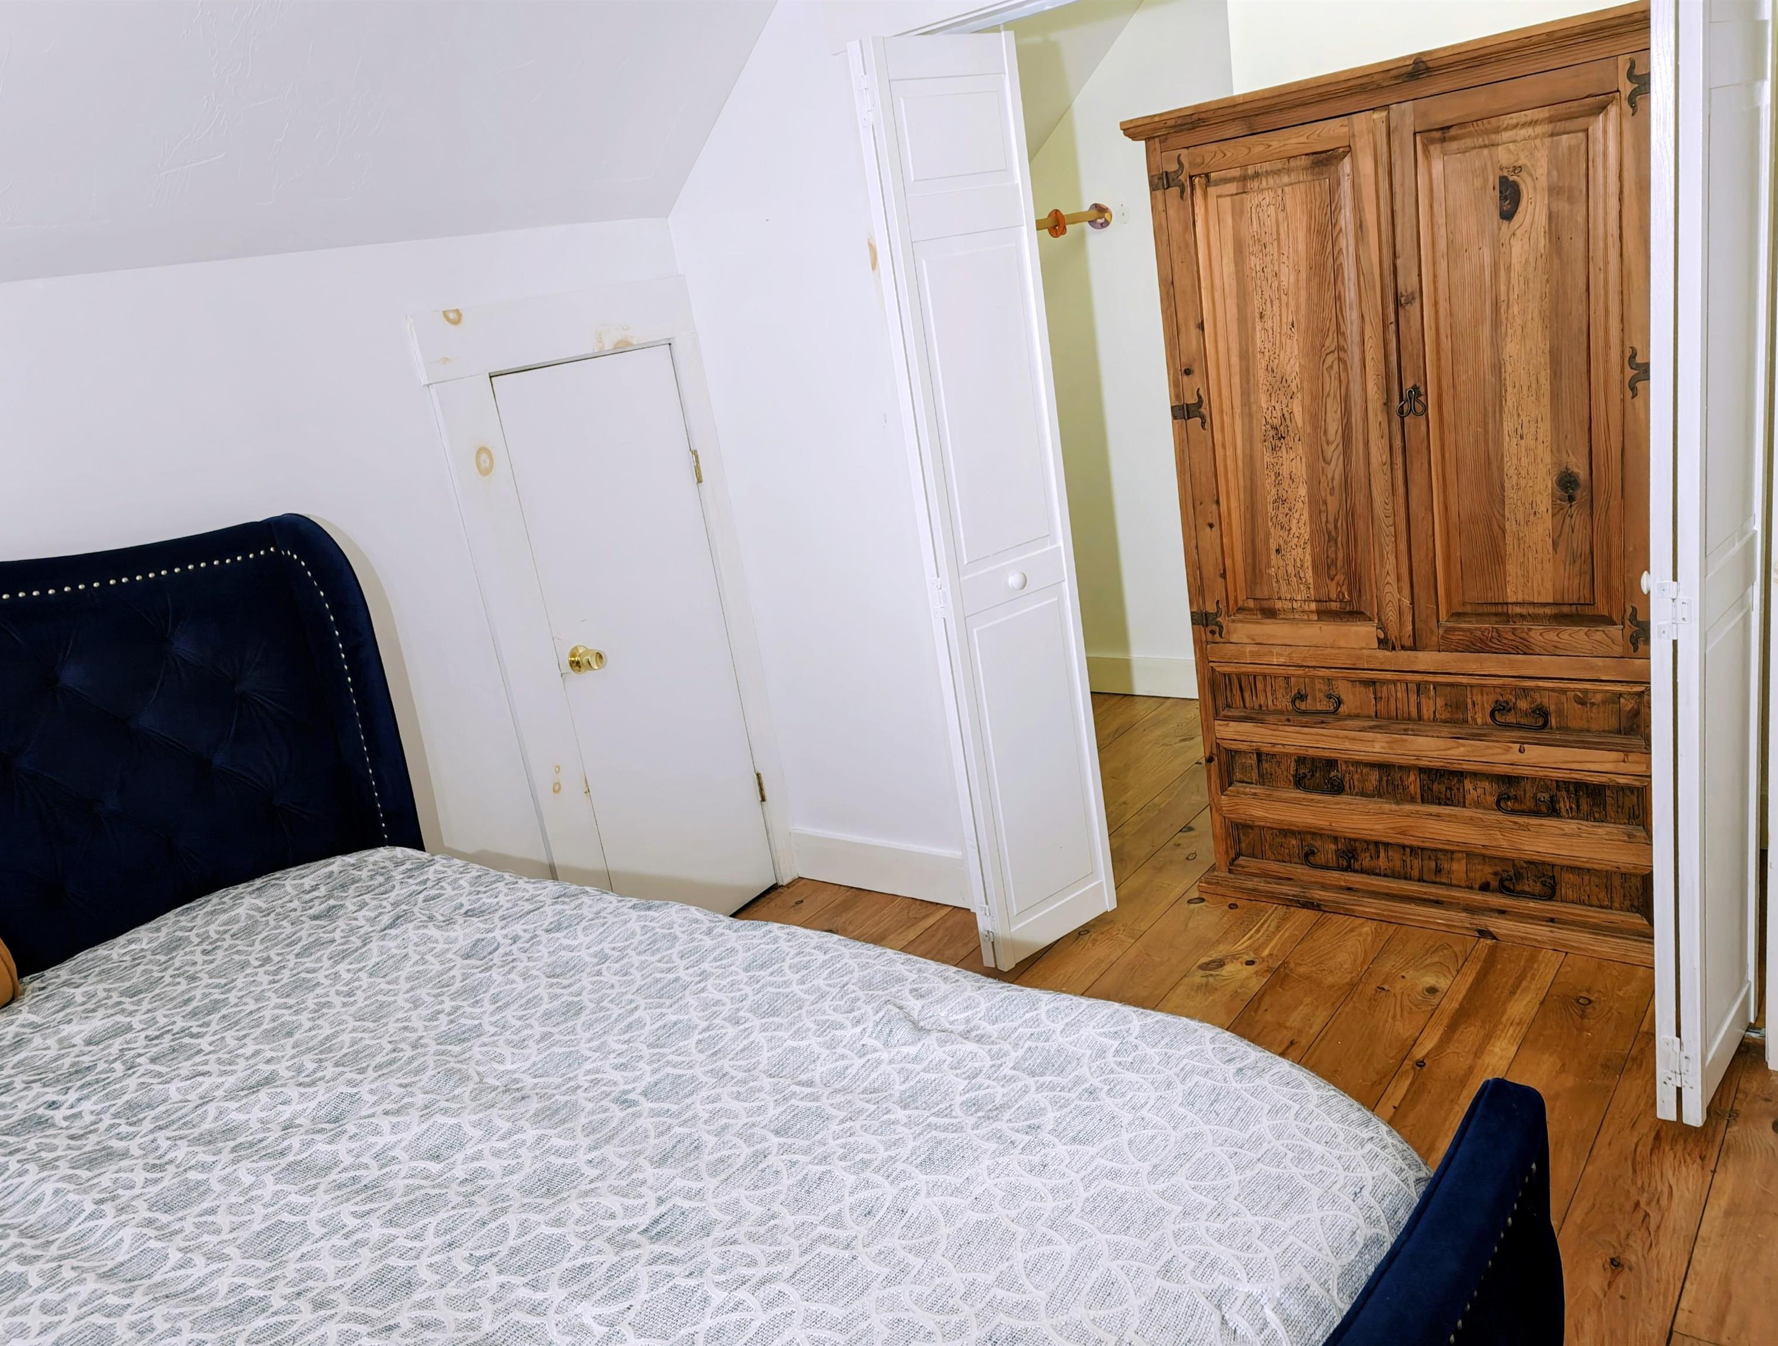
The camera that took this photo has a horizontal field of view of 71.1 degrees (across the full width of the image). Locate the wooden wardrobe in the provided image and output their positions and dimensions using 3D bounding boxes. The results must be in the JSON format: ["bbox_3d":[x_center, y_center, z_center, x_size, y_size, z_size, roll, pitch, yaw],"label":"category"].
[{"bbox_3d":[1.219,-0.361,2.758,1.055,1.800,0.570,3,21,36],"label":"wooden wardrobe"}]

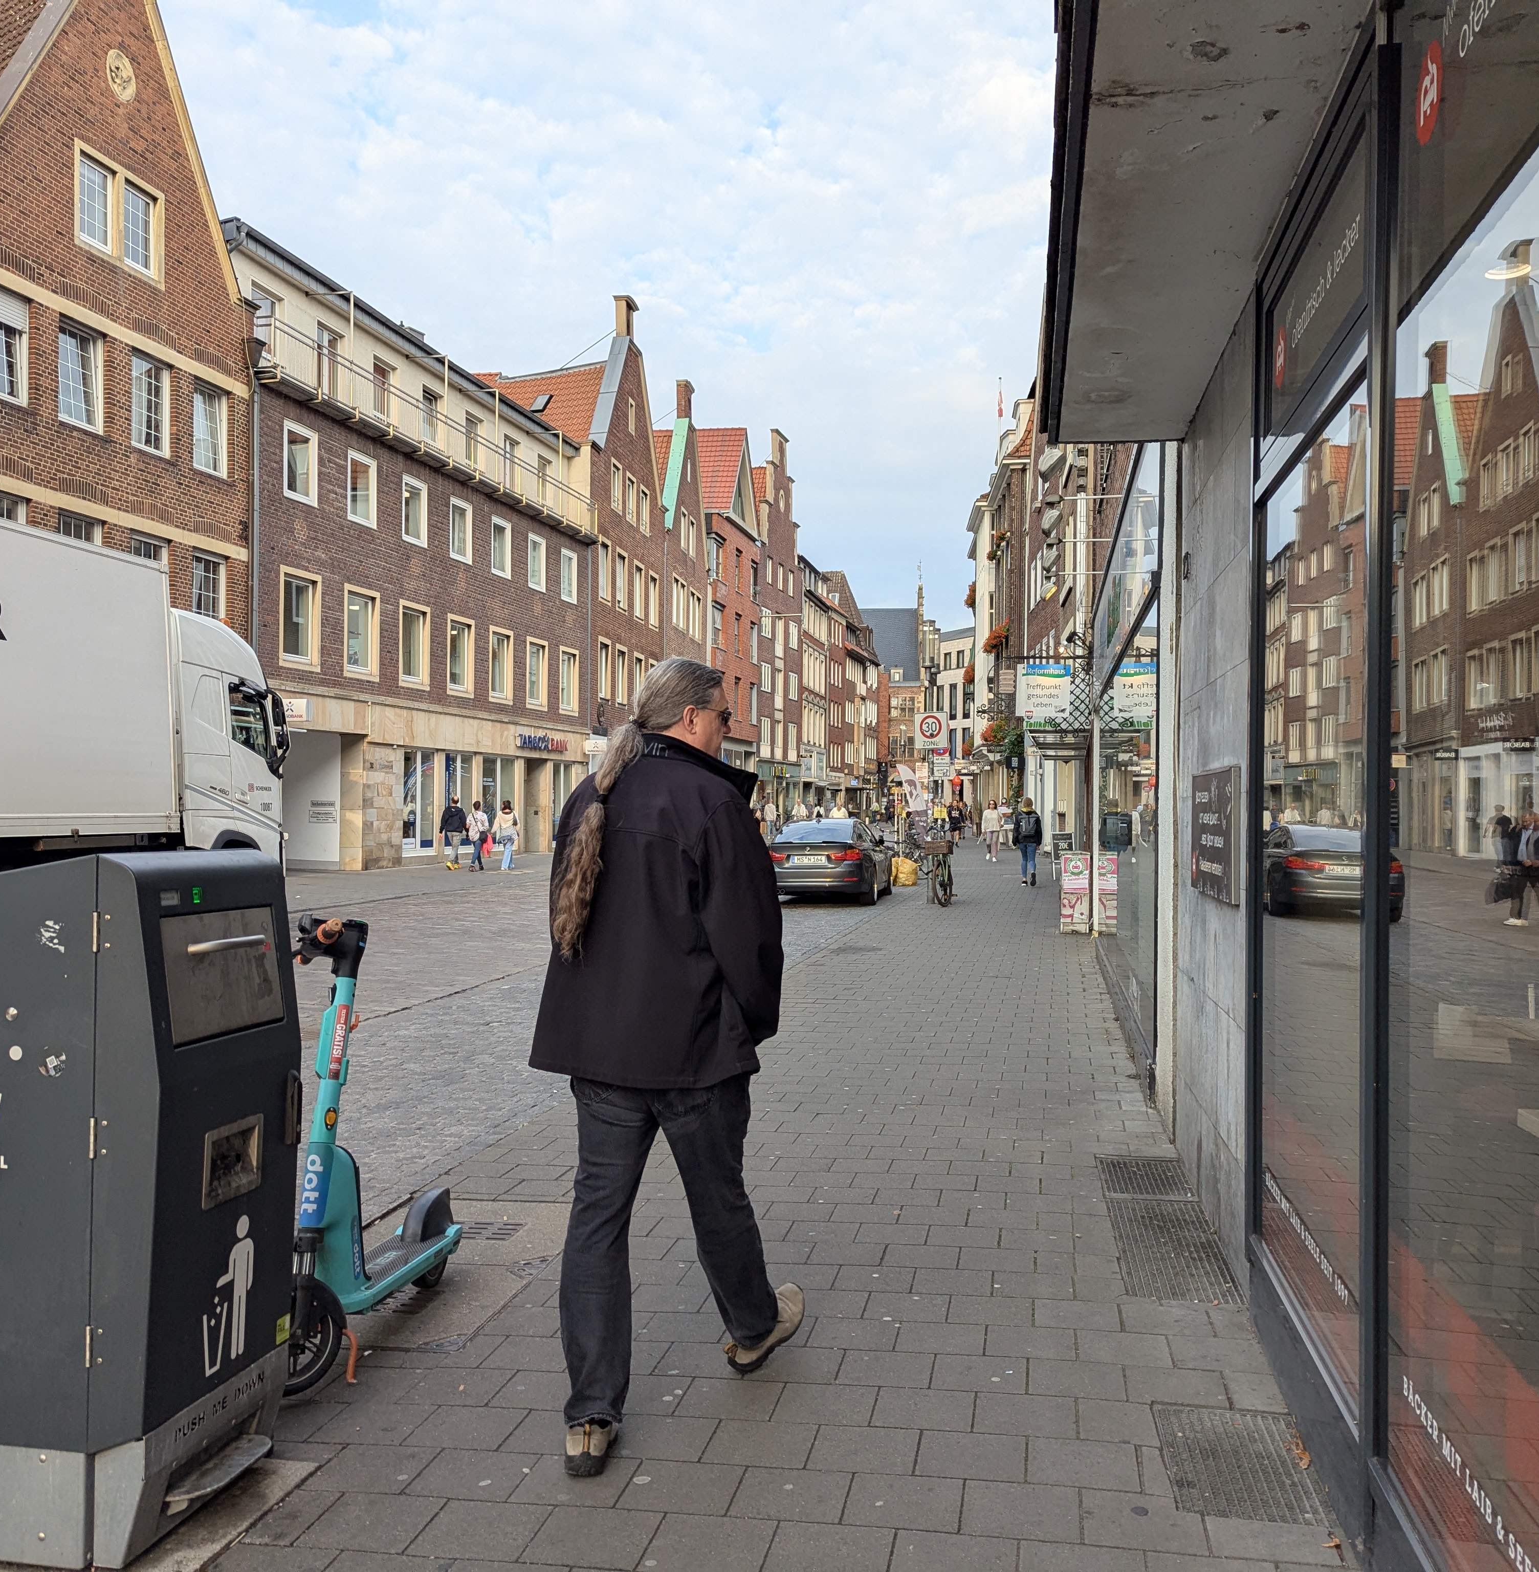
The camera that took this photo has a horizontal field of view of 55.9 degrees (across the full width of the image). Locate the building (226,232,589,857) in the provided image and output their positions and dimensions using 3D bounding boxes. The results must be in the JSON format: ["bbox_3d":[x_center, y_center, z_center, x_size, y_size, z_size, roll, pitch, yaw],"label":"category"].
[{"bbox_3d":[-13.366,-4.872,39.653,11.000,13.736,19.270,0,-1,13],"label":"building"}]

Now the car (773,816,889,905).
[{"bbox_3d":[0.966,1.194,24.192,1.830,1.390,4.640,0,-1,9],"label":"car"}]

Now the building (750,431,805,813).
[{"bbox_3d":[-5.099,-8.361,80.388,12.000,21.709,9.845,0,-1,15],"label":"building"}]

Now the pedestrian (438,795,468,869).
[{"bbox_3d":[-7.288,1.104,33.337,0.520,1.700,0.450,0,-1,11],"label":"pedestrian"}]

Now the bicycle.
[{"bbox_3d":[2.588,1.281,22.060,0.600,1.060,1.750,0,-1,5],"label":"bicycle"}]

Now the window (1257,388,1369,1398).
[{"bbox_3d":[1.421,0.267,3.842,0.080,2.260,1.378,0,-1,10],"label":"window"}]

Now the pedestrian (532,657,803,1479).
[{"bbox_3d":[-0.239,0.633,3.572,0.600,1.860,0.740,0,-1,24],"label":"pedestrian"}]

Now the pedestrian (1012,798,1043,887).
[{"bbox_3d":[4.896,1.058,27.435,0.520,1.680,0.450,0,-1,10],"label":"pedestrian"}]

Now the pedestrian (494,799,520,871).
[{"bbox_3d":[-6.101,1.162,33.821,0.500,1.610,0.420,0,-1,11],"label":"pedestrian"}]

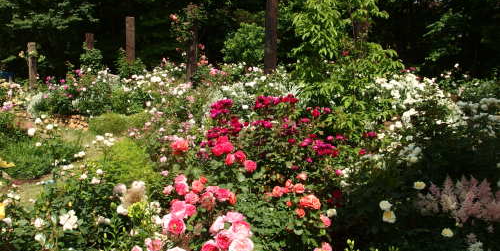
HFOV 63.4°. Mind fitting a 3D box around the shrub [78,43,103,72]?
[{"bbox_3d":[-3.919,-1.657,10.000,0.640,0.780,0.620,0,8,0],"label":"shrub"}]

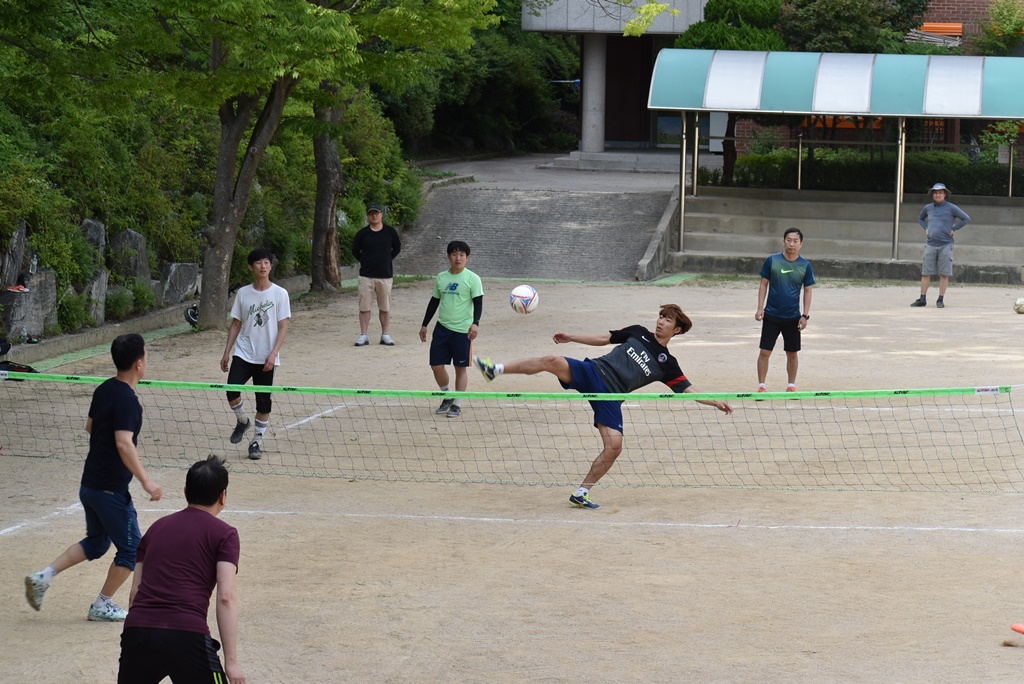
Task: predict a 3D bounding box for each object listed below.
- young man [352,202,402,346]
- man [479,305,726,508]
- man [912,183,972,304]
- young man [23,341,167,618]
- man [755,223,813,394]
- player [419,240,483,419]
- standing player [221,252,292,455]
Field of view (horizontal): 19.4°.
[{"bbox_3d":[-1.670,-0.841,37.100,0.620,1.760,0.400,1,5,3],"label":"young man"},{"bbox_3d":[0.680,0.483,22.200,1.850,1.510,0.850,2,5,19],"label":"man"},{"bbox_3d":[6.130,-1.379,42.700,0.800,1.780,0.420,2,5,14],"label":"man"},{"bbox_3d":[-2.444,0.791,17.450,0.950,1.690,0.620,-4,6,-42],"label":"young man"},{"bbox_3d":[2.773,-0.291,30.300,0.610,1.720,0.360,1,5,5],"label":"man"},{"bbox_3d":[-0.599,-0.129,29.100,0.620,1.700,0.450,2,5,13],"label":"player"},{"bbox_3d":[-2.167,0.110,25.350,0.620,1.770,0.550,0,5,-3],"label":"standing player"}]

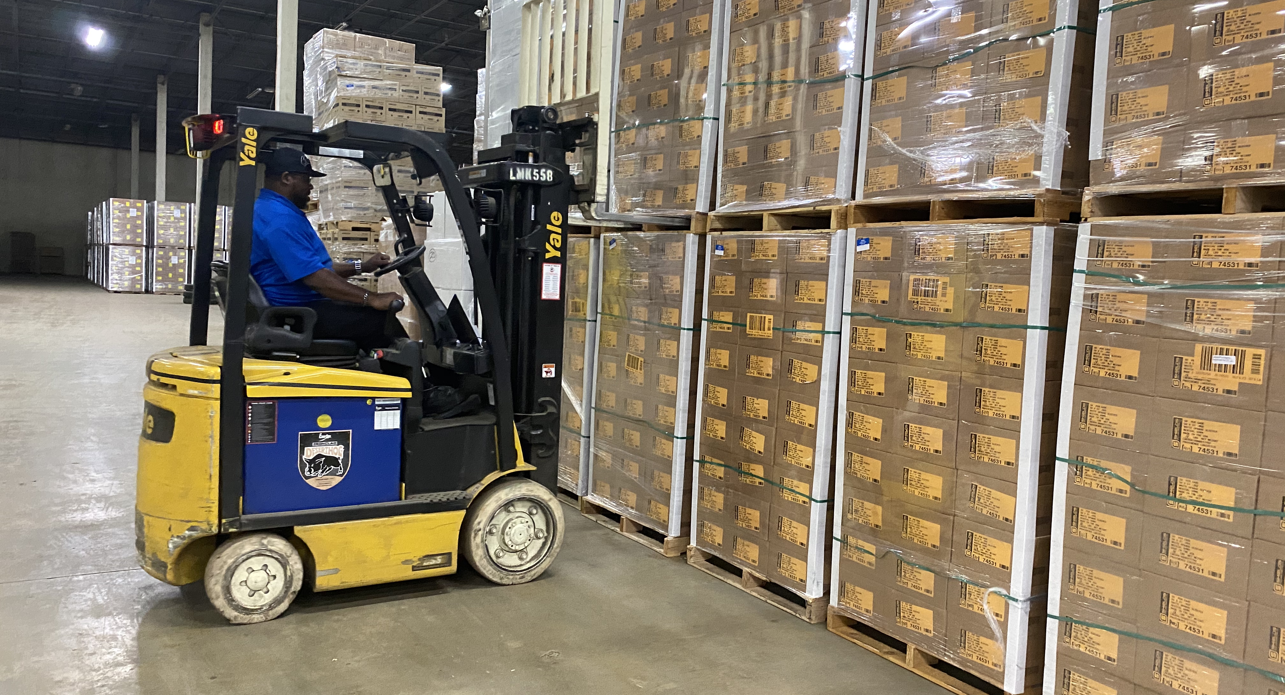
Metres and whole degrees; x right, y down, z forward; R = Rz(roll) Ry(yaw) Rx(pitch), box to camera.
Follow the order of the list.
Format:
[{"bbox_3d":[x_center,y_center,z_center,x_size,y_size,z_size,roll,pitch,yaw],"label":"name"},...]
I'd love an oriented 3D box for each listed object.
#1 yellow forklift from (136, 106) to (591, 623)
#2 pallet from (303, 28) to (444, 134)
[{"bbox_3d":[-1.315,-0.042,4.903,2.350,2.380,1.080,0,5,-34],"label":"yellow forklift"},{"bbox_3d":[-3.046,-2.329,11.320,1.240,2.030,1.100,0,5,-32],"label":"pallet"}]

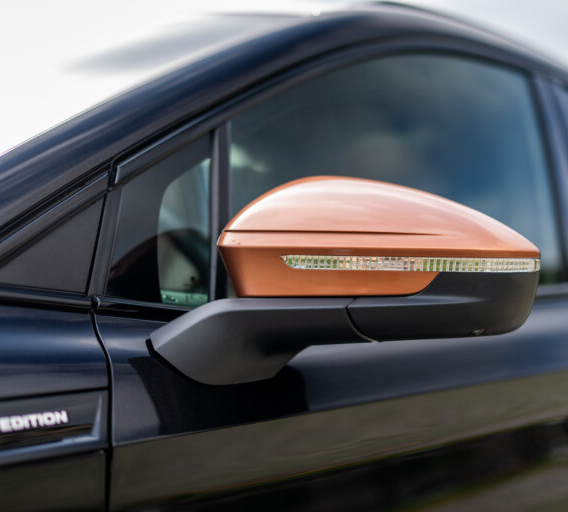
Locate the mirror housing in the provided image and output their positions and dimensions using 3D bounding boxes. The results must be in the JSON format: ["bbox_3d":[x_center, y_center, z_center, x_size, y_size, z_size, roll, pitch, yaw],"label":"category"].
[{"bbox_3d":[0.052,0.024,0.925,0.260,0.182,0.210,0,-1,42],"label":"mirror housing"}]

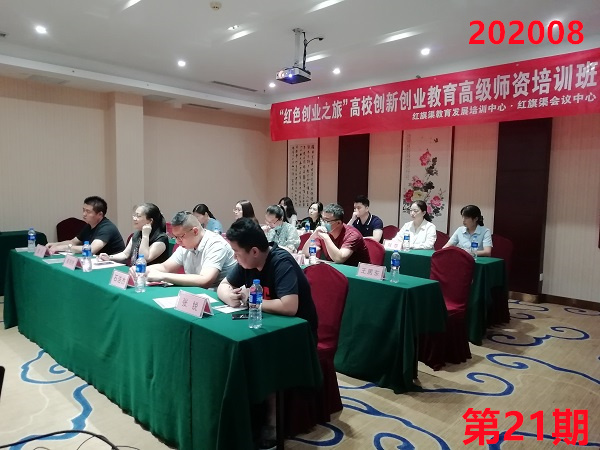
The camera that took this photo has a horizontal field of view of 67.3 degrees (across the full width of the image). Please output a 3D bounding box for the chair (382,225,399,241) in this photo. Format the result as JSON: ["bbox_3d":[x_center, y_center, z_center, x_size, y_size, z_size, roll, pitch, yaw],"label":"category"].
[{"bbox_3d":[1.039,0.496,5.905,0.470,0.950,0.570,6,7,44],"label":"chair"}]

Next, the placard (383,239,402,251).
[{"bbox_3d":[1.050,0.223,5.040,0.207,0.102,0.084,6,7,44],"label":"placard"}]

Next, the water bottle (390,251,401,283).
[{"bbox_3d":[0.709,0.304,3.305,0.066,0.230,0.066,6,7,44],"label":"water bottle"}]

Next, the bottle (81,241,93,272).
[{"bbox_3d":[-1.675,0.244,3.541,0.067,0.236,0.067,6,7,44],"label":"bottle"}]

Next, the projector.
[{"bbox_3d":[-0.059,-1.642,4.960,0.305,0.090,0.260,6,7,44],"label":"projector"}]

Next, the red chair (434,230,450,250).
[{"bbox_3d":[1.524,0.548,5.439,0.470,0.950,0.570,6,7,44],"label":"red chair"}]

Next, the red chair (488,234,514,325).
[{"bbox_3d":[2.006,0.600,4.977,0.470,0.950,0.570,6,7,44],"label":"red chair"}]

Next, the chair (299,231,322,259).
[{"bbox_3d":[-0.118,0.543,4.933,0.453,0.916,0.532,6,7,44],"label":"chair"}]

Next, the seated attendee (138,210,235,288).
[{"bbox_3d":[-0.789,0.510,3.285,0.552,1.241,0.788,6,7,44],"label":"seated attendee"}]

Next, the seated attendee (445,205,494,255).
[{"bbox_3d":[1.774,0.430,4.912,0.490,1.290,0.720,6,7,44],"label":"seated attendee"}]

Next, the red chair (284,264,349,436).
[{"bbox_3d":[-0.010,0.736,2.883,0.470,0.950,0.560,6,7,44],"label":"red chair"}]

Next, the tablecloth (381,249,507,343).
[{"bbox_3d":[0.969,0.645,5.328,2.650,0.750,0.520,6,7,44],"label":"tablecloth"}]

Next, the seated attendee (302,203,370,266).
[{"bbox_3d":[0.333,0.438,4.252,0.552,1.261,0.768,6,7,44],"label":"seated attendee"}]

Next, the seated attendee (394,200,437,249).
[{"bbox_3d":[1.351,0.360,5.265,0.492,1.280,0.709,6,7,44],"label":"seated attendee"}]

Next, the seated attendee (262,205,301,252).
[{"bbox_3d":[-0.274,0.400,4.842,0.492,1.212,0.739,6,7,44],"label":"seated attendee"}]

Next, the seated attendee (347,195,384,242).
[{"bbox_3d":[0.797,0.288,5.861,0.510,1.360,0.720,6,7,44],"label":"seated attendee"}]

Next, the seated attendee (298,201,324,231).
[{"bbox_3d":[0.193,0.260,6.444,0.473,1.231,0.690,6,7,44],"label":"seated attendee"}]

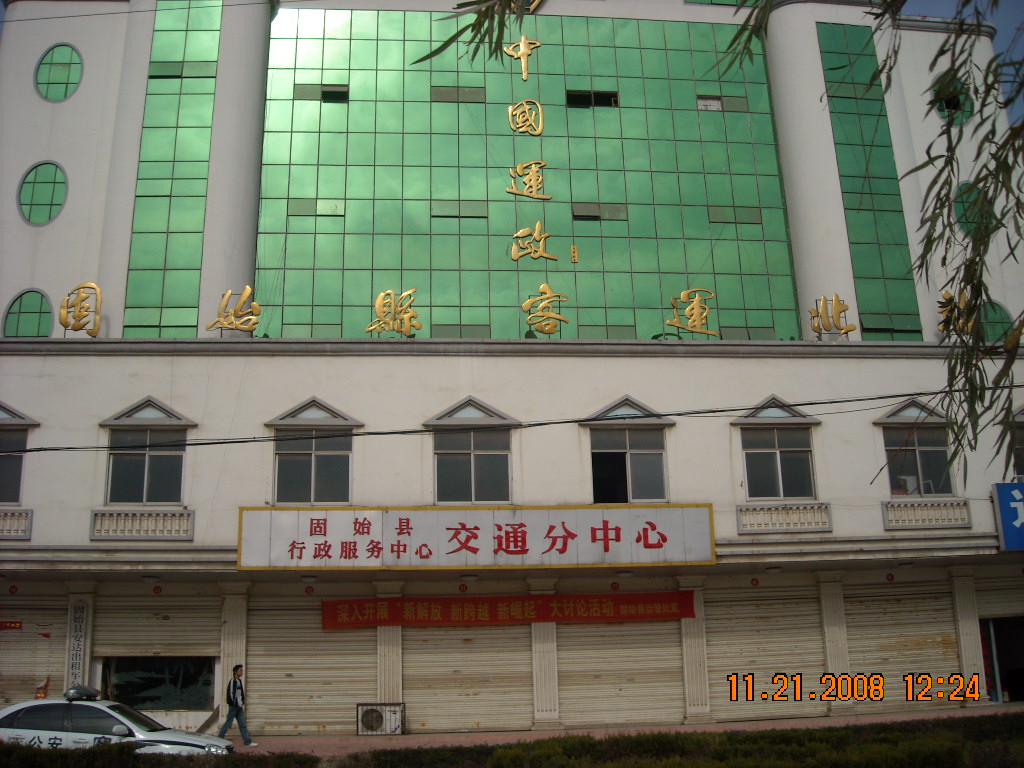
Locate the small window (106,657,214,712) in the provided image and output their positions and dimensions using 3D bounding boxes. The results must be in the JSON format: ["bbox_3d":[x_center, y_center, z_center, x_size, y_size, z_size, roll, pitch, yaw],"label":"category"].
[{"bbox_3d":[-7.977,6.730,23.350,2.497,1.233,0.120,0,-16,-6],"label":"small window"}]

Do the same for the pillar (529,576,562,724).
[{"bbox_3d":[0.737,5.916,22.771,0.680,3.250,0.480,0,-16,-6],"label":"pillar"}]

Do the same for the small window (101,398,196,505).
[{"bbox_3d":[-7.897,1.436,22.417,2.073,2.389,0.280,0,-16,-6],"label":"small window"}]

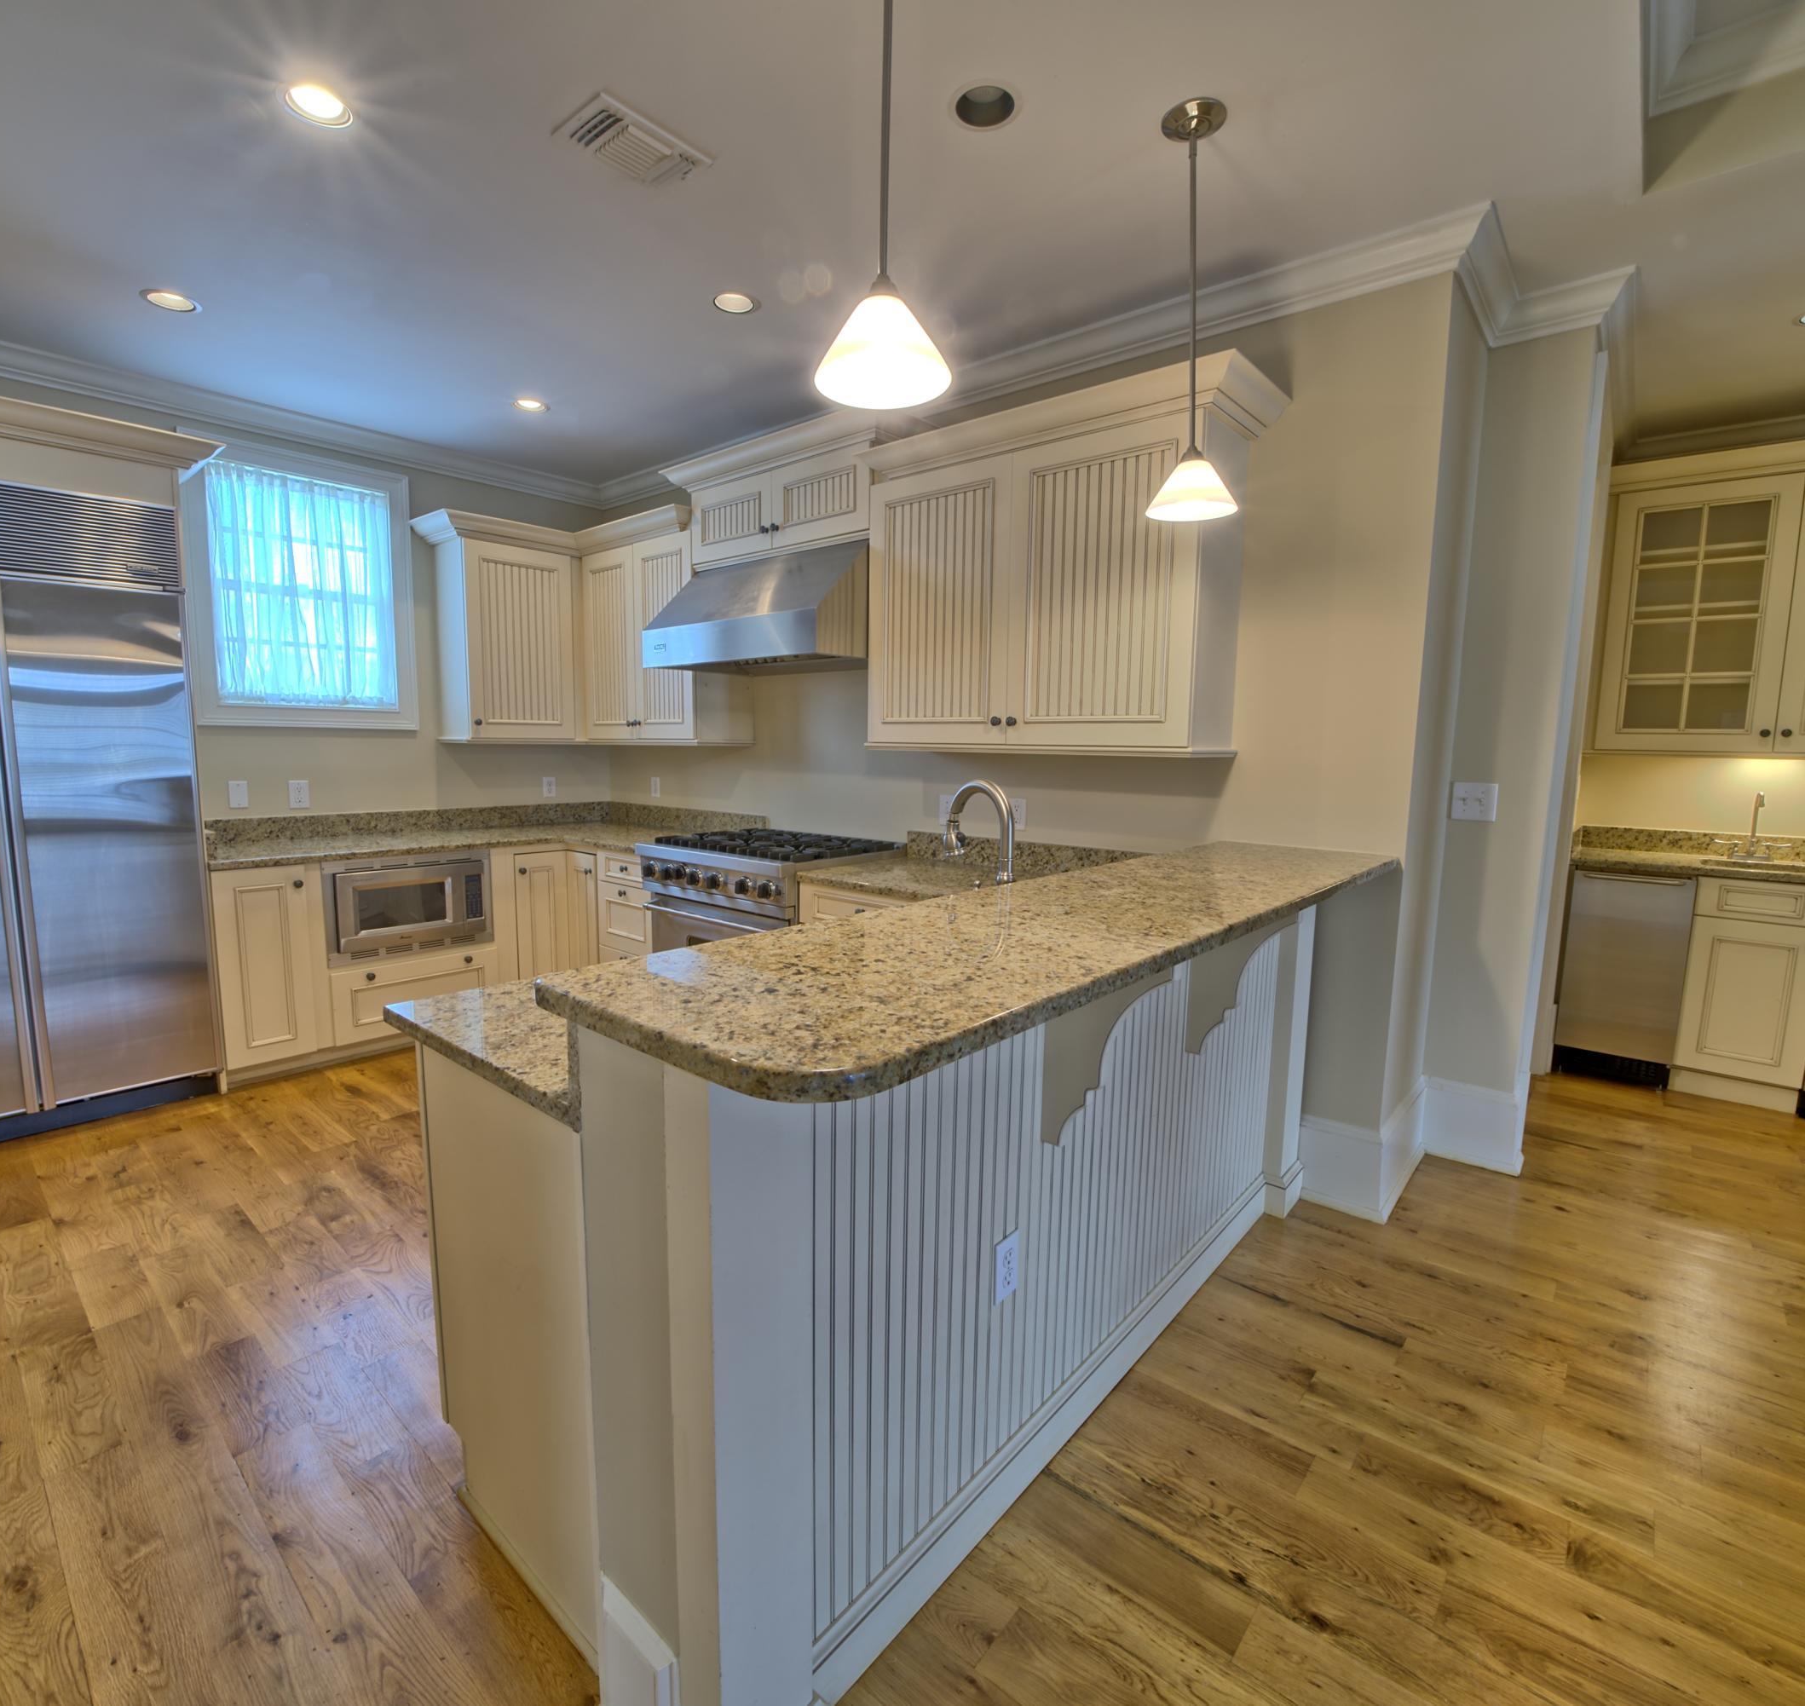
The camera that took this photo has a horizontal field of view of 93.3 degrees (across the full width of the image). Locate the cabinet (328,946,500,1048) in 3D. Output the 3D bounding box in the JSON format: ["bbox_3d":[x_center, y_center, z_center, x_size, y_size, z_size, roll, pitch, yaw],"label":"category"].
[{"bbox_3d":[-2.322,0.576,3.889,0.590,0.315,0.700,7,9,40],"label":"cabinet"}]

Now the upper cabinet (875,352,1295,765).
[{"bbox_3d":[0.472,-0.843,2.779,1.330,1.042,0.460,6,9,39],"label":"upper cabinet"}]

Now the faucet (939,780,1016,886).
[{"bbox_3d":[0.176,0.029,1.947,0.205,0.386,0.060,7,9,41],"label":"faucet"}]

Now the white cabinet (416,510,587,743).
[{"bbox_3d":[-2.050,-1.105,4.418,0.440,1.085,0.680,7,9,41],"label":"white cabinet"}]

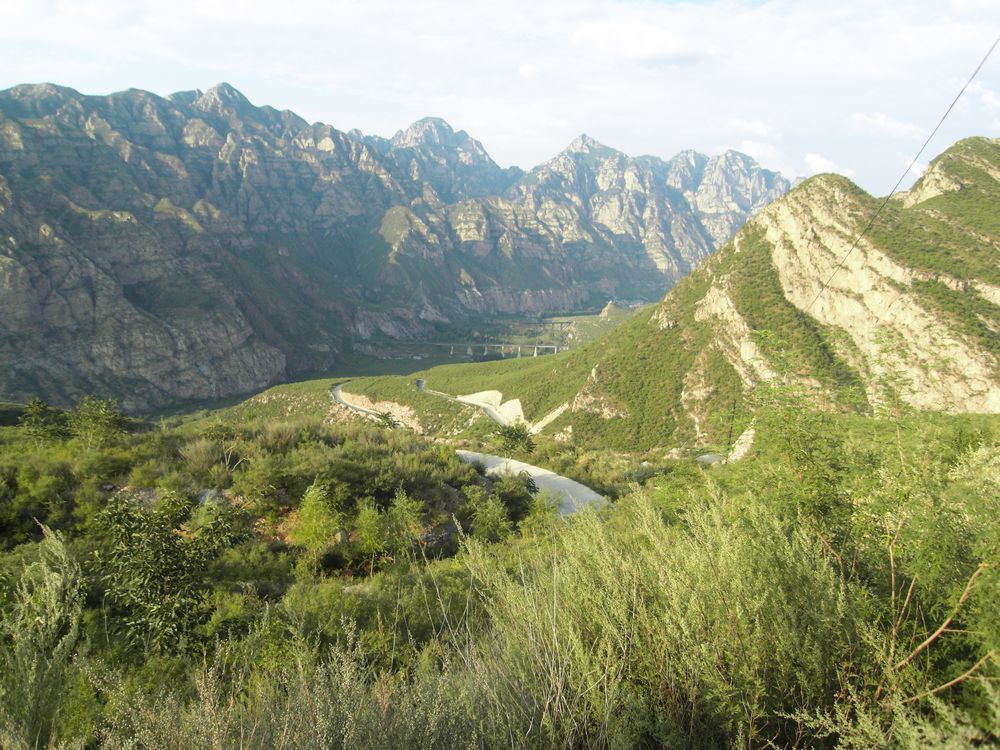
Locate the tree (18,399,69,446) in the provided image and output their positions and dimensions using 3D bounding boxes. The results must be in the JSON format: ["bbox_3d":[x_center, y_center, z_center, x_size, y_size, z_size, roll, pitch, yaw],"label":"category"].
[{"bbox_3d":[-24.362,2.535,37.000,2.668,2.410,2.535,0,8,0],"label":"tree"}]

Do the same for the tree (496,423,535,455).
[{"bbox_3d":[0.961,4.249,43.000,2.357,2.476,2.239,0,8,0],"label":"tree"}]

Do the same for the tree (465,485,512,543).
[{"bbox_3d":[-0.398,4.794,24.000,1.662,1.948,1.579,0,8,0],"label":"tree"}]

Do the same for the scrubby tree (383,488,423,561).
[{"bbox_3d":[-2.923,4.528,21.000,1.272,2.199,1.209,0,8,0],"label":"scrubby tree"}]

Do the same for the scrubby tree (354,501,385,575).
[{"bbox_3d":[-3.859,4.805,20.500,0.887,2.280,0.843,0,8,0],"label":"scrubby tree"}]

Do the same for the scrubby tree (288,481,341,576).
[{"bbox_3d":[-5.351,4.428,20.000,1.500,2.815,1.425,0,8,0],"label":"scrubby tree"}]

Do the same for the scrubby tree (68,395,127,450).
[{"bbox_3d":[-20.900,2.466,36.000,3.012,2.737,2.861,0,8,0],"label":"scrubby tree"}]

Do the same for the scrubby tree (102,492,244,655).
[{"bbox_3d":[-5.196,3.118,11.000,2.348,2.526,2.231,0,8,0],"label":"scrubby tree"}]

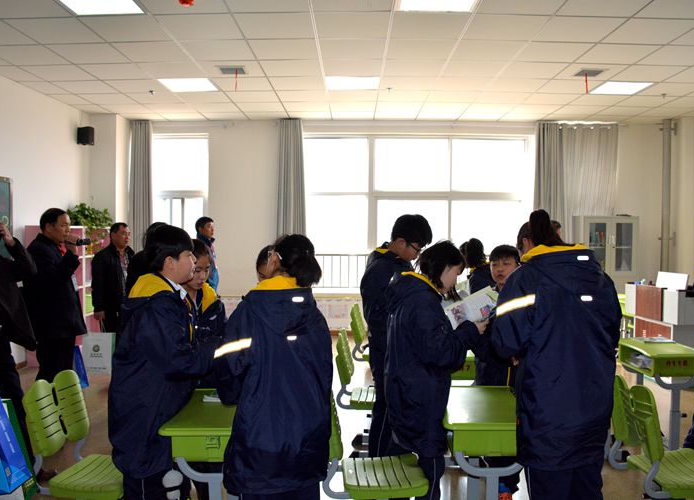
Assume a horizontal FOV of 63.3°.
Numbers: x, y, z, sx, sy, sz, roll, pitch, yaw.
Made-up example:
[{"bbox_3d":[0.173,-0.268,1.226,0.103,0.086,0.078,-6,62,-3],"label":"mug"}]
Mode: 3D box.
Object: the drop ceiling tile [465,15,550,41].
[{"bbox_3d":[1.221,-1.738,4.360,0.600,0.020,0.600,0,2,1],"label":"drop ceiling tile"}]

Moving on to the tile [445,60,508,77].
[{"bbox_3d":[1.243,-1.791,5.553,0.600,0.020,0.600,0,2,1],"label":"tile"}]

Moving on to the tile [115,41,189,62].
[{"bbox_3d":[-1.745,-1.796,5.071,0.600,0.020,0.600,0,2,1],"label":"tile"}]

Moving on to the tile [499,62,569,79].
[{"bbox_3d":[1.857,-1.813,5.621,0.600,0.020,0.600,0,2,1],"label":"tile"}]

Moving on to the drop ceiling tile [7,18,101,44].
[{"bbox_3d":[-2.329,-1.764,4.506,0.600,0.025,0.600,0,2,1],"label":"drop ceiling tile"}]

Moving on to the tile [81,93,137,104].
[{"bbox_3d":[-2.926,-1.879,6.886,0.600,0.020,0.600,0,2,1],"label":"tile"}]

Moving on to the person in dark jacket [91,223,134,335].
[{"bbox_3d":[-2.243,0.547,5.409,0.320,1.630,0.500,1,2,29],"label":"person in dark jacket"}]

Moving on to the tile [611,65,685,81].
[{"bbox_3d":[3.016,-1.780,5.646,0.600,0.025,0.600,0,2,1],"label":"tile"}]

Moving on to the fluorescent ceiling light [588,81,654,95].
[{"bbox_3d":[3.033,-1.819,6.244,0.600,0.050,0.600,0,2,1],"label":"fluorescent ceiling light"}]

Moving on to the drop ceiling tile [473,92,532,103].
[{"bbox_3d":[1.854,-1.834,6.745,0.600,0.020,0.600,0,2,1],"label":"drop ceiling tile"}]

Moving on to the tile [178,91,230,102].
[{"bbox_3d":[-1.732,-1.874,6.863,0.600,0.020,0.600,0,2,1],"label":"tile"}]

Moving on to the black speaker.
[{"bbox_3d":[-3.370,-1.476,7.250,0.170,0.230,0.170,1,2,12],"label":"black speaker"}]

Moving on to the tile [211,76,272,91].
[{"bbox_3d":[-1.134,-1.849,6.262,0.600,0.020,0.600,0,2,1],"label":"tile"}]

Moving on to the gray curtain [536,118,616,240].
[{"bbox_3d":[3.297,-0.464,8.063,1.200,2.800,0.160,0,2,1],"label":"gray curtain"}]

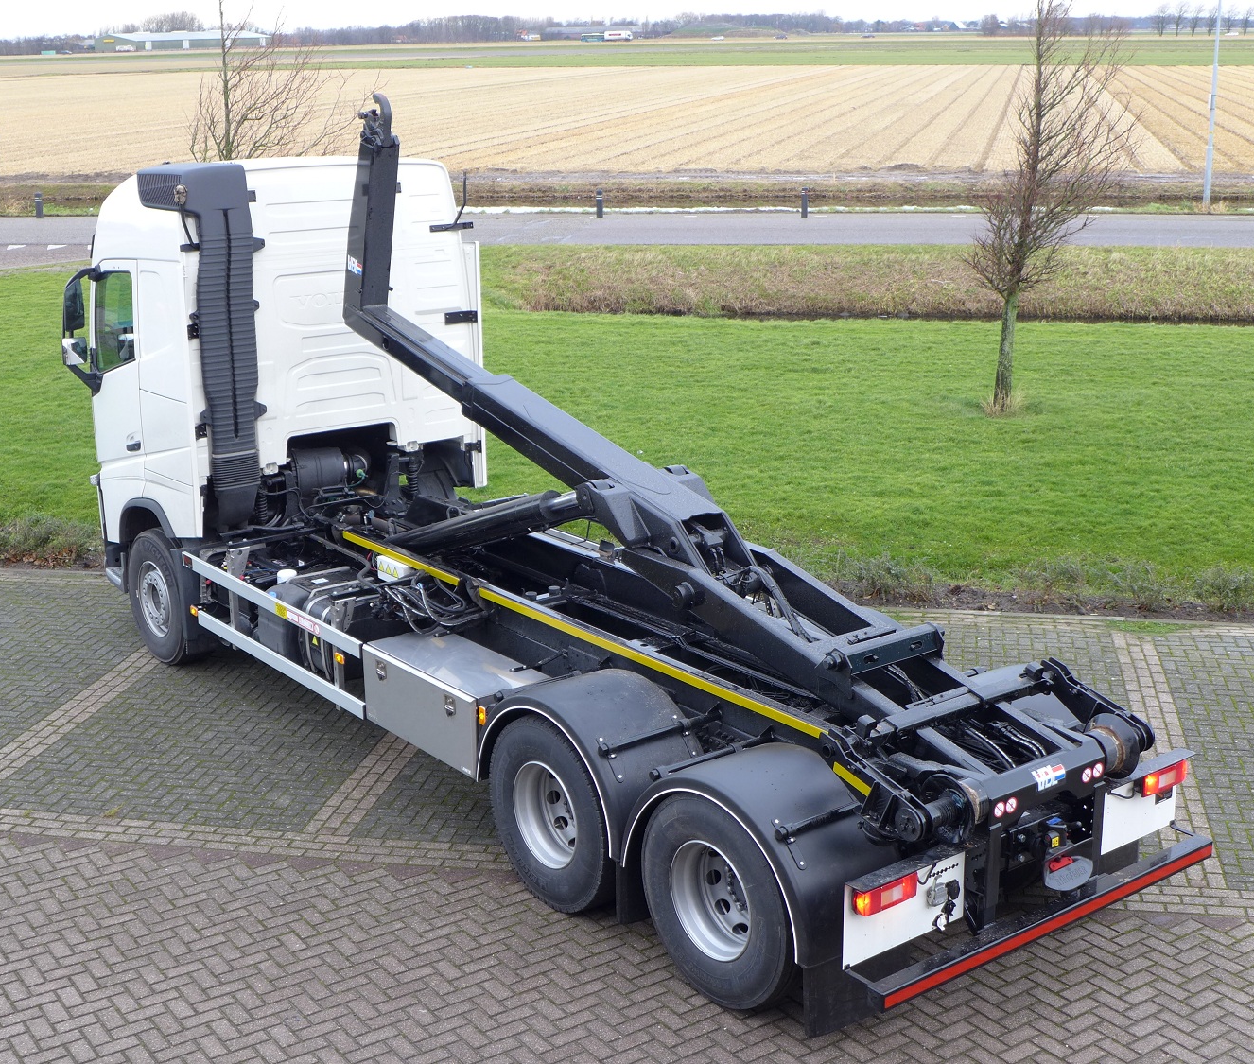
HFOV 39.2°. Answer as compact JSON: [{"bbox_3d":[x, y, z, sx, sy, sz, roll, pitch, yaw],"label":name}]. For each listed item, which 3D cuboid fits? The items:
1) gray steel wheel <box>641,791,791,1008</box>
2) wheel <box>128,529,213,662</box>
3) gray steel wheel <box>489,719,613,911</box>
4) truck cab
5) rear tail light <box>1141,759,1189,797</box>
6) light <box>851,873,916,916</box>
[{"bbox_3d":[0.512,1.777,8.648,0.320,1.082,1.082,-13,19,-36],"label":"gray steel wheel"},{"bbox_3d":[-3.524,0.489,13.706,0.340,1.082,1.082,-13,19,-36],"label":"wheel"},{"bbox_3d":[-0.338,1.512,9.690,0.320,1.082,1.082,-13,19,-36],"label":"gray steel wheel"},{"bbox_3d":[-2.832,-1.228,14.004,2.720,3.420,2.420,-13,19,-36],"label":"truck cab"},{"bbox_3d":[2.740,1.255,9.060,0.347,0.123,0.088,-13,19,-36],"label":"rear tail light"},{"bbox_3d":[1.156,1.606,7.859,0.330,0.125,0.088,-13,19,-36],"label":"light"}]

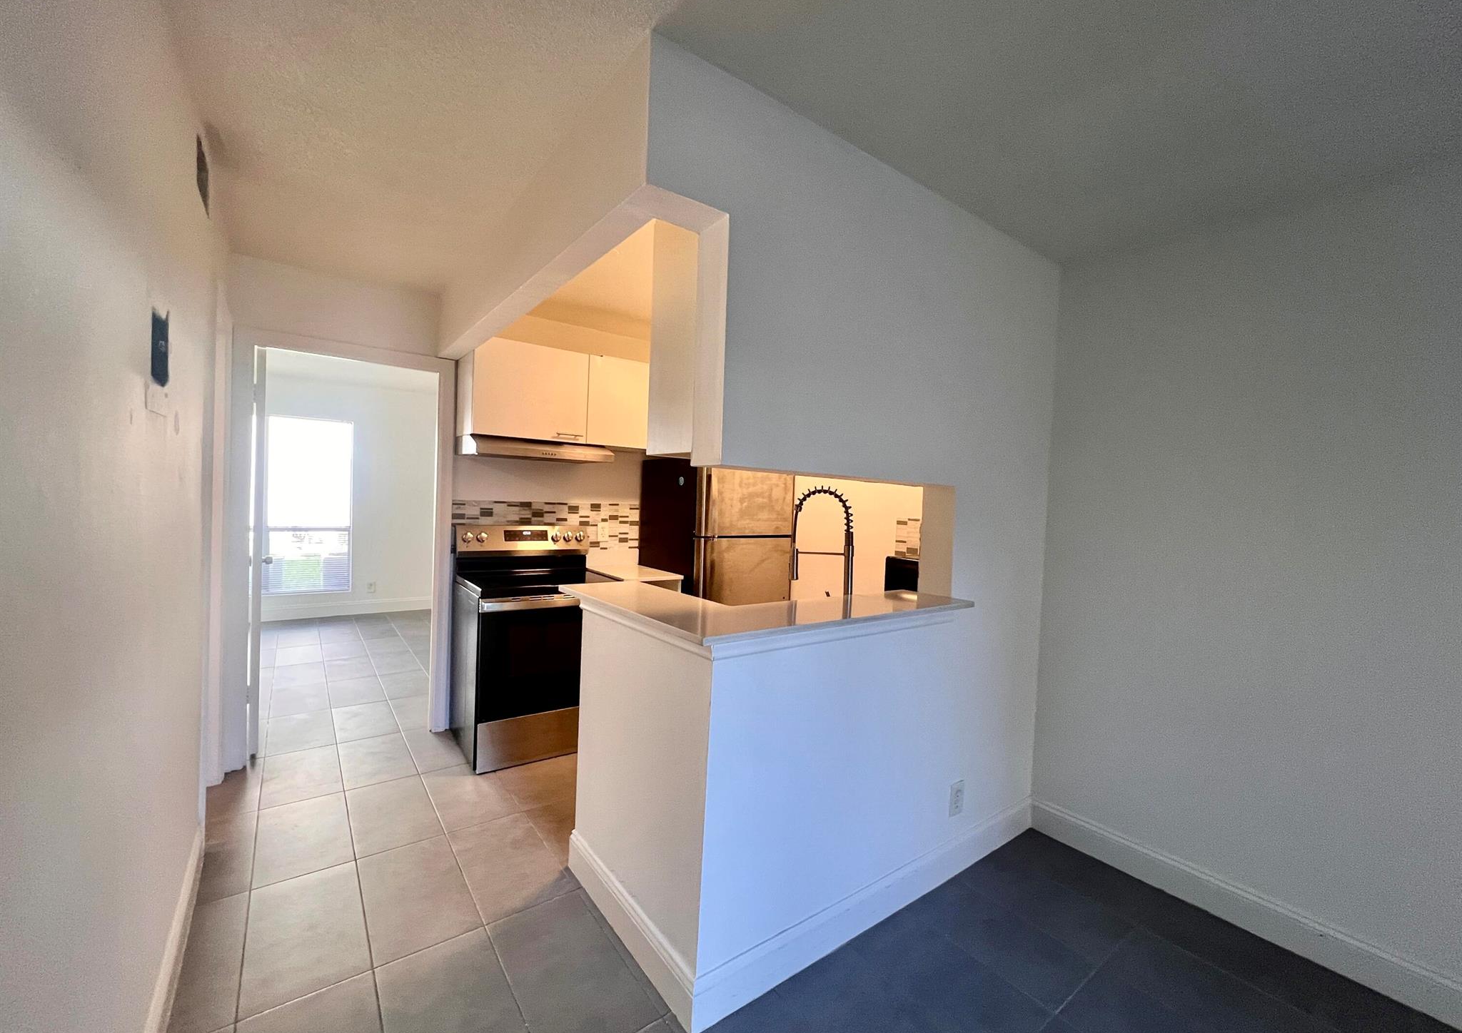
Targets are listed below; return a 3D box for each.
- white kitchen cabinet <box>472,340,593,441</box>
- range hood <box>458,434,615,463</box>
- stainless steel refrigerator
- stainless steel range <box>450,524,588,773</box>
[{"bbox_3d":[-1.254,-0.724,3.347,0.650,0.545,0.340,2,1,-36],"label":"white kitchen cabinet"},{"bbox_3d":[-1.171,-0.389,3.303,0.764,0.122,0.530,2,1,-36],"label":"range hood"},{"bbox_3d":[-0.109,0.461,3.911,0.760,1.675,0.800,2,1,-36],"label":"stainless steel refrigerator"},{"bbox_3d":[-1.125,0.668,3.205,0.763,1.205,0.730,2,1,-36],"label":"stainless steel range"}]

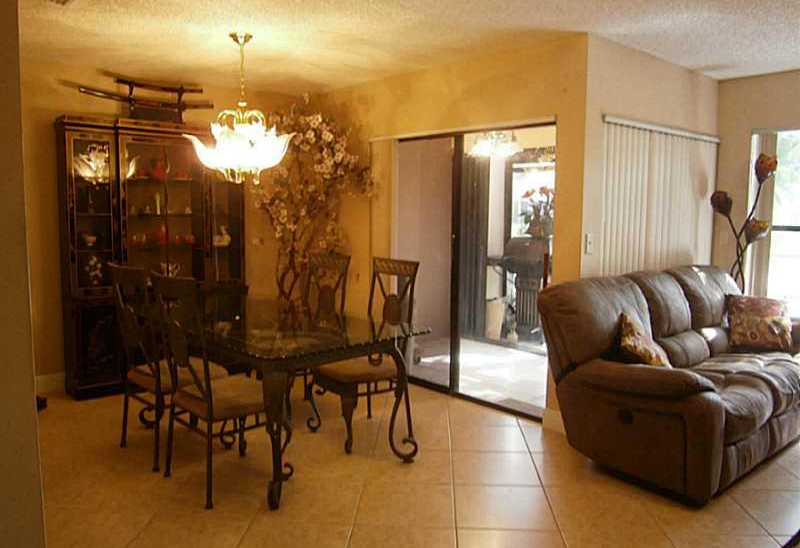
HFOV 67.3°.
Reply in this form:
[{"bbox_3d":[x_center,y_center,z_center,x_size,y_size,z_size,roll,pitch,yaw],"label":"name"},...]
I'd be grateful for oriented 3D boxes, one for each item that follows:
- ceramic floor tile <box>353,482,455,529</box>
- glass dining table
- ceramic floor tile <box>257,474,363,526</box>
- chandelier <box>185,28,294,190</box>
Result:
[{"bbox_3d":[0.029,1.101,2.882,0.460,0.010,0.435,1,6,3],"label":"ceramic floor tile"},{"bbox_3d":[-0.709,0.645,3.511,0.980,0.750,1.560,-5,8,-40],"label":"glass dining table"},{"bbox_3d":[-0.427,1.092,2.908,0.460,0.010,0.435,1,6,3],"label":"ceramic floor tile"},{"bbox_3d":[-0.945,-0.980,3.567,0.670,0.900,0.670,-5,8,-40],"label":"chandelier"}]

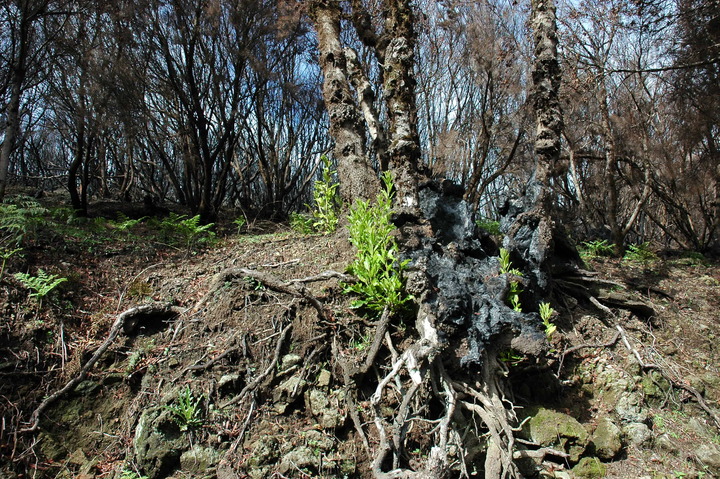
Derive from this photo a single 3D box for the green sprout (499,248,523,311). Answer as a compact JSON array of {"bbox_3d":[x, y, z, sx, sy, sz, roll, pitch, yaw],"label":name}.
[{"bbox_3d":[1.227,0.326,4.400,0.196,0.506,0.180,0,-2,0],"label":"green sprout"}]

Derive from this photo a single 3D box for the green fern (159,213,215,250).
[{"bbox_3d":[-2.026,-0.093,6.300,0.654,0.444,0.550,0,-2,0],"label":"green fern"}]

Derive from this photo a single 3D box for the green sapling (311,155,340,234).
[{"bbox_3d":[-0.332,-0.434,5.200,0.289,0.771,0.270,0,-2,0],"label":"green sapling"}]

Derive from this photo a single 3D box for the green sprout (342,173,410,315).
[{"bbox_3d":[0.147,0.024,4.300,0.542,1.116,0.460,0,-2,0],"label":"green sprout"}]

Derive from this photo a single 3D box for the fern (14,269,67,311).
[{"bbox_3d":[-2.783,0.436,4.700,0.453,0.366,0.400,0,-2,0],"label":"fern"}]

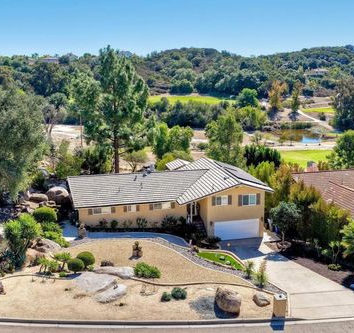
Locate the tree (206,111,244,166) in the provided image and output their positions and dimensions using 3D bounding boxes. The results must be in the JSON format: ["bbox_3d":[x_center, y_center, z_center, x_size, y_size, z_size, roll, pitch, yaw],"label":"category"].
[{"bbox_3d":[8.595,-4.364,71.201,6.800,12.040,6.800,1,12,7],"label":"tree"}]

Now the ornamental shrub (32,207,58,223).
[{"bbox_3d":[-13.250,4.810,39.100,2.200,1.300,2.000,-5,13,-19],"label":"ornamental shrub"}]

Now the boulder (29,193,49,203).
[{"bbox_3d":[-15.200,3.450,42.700,2.000,0.900,1.300,-5,13,-20],"label":"boulder"}]

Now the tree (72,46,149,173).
[{"bbox_3d":[-9.607,-7.335,59.088,10.500,20.950,10.500,-2,12,-9],"label":"tree"}]

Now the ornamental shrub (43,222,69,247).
[{"bbox_3d":[-11.503,6.438,36.800,2.500,1.700,2.000,-4,12,-18],"label":"ornamental shrub"}]

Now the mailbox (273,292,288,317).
[{"bbox_3d":[6.903,9.379,26.238,0.666,1.271,0.648,-1,12,-4],"label":"mailbox"}]

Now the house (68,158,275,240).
[{"bbox_3d":[-1.764,3.570,46.215,21.200,6.300,15.400,-3,12,-11],"label":"house"}]

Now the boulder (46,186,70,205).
[{"bbox_3d":[-13.400,3.300,43.600,2.500,2.000,2.200,-4,13,-17],"label":"boulder"}]

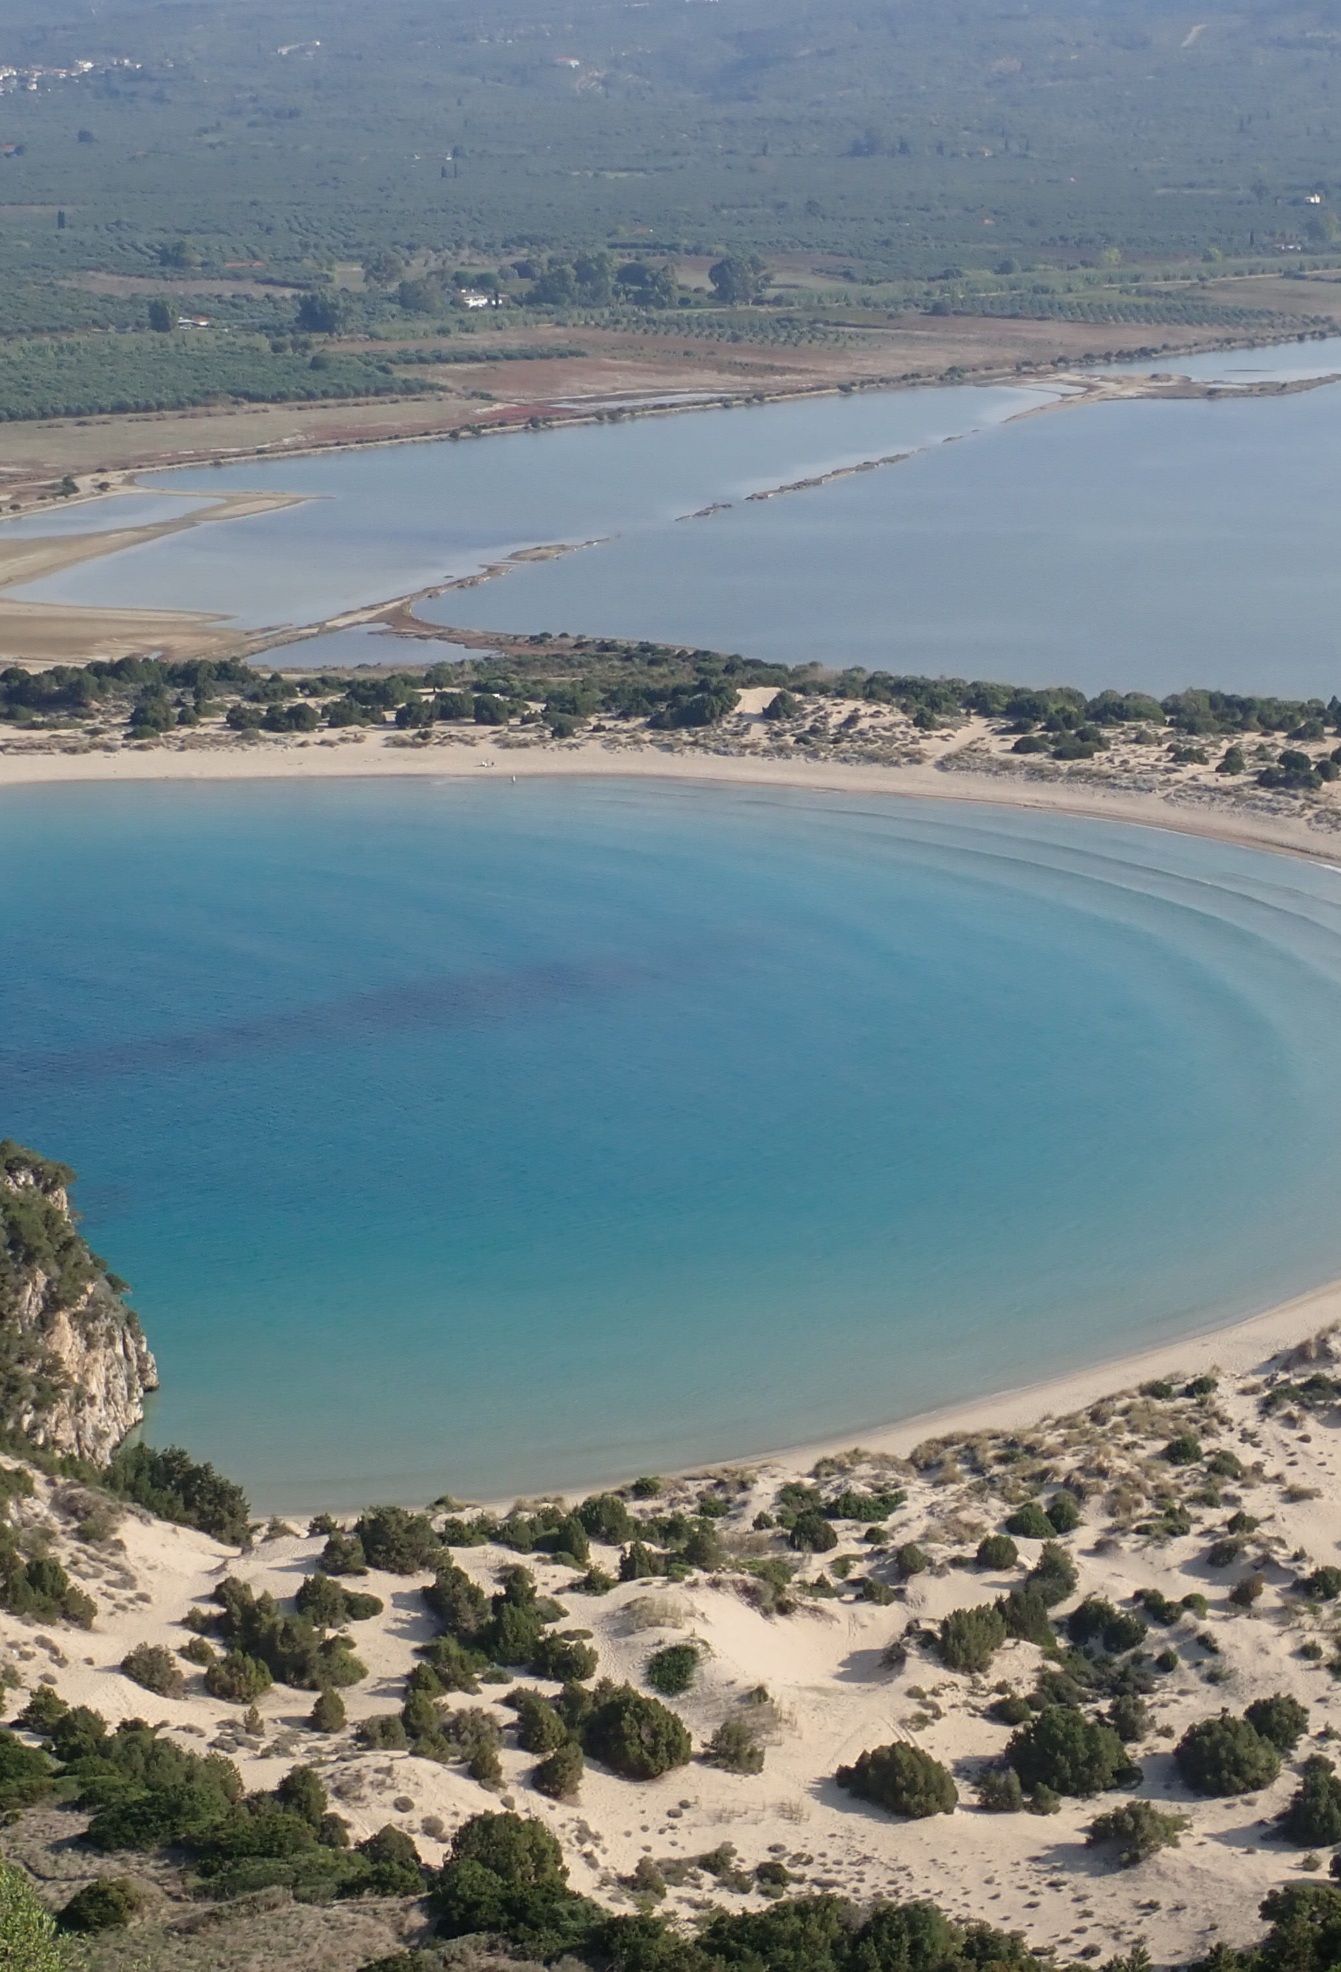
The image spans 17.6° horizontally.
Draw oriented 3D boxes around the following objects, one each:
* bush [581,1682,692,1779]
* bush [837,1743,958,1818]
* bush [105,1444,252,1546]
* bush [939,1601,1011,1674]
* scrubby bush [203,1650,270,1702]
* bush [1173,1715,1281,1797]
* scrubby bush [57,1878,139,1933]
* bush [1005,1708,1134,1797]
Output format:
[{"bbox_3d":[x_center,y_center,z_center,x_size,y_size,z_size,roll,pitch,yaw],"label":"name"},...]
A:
[{"bbox_3d":[-3.070,65.640,381.150,9.580,7.770,8.630,0,15,0],"label":"bush"},{"bbox_3d":[19.640,68.800,374.690,10.310,5.150,9.280,0,15,0],"label":"bush"},{"bbox_3d":[-50.910,52.610,448.060,15.310,9.120,13.780,0,15,0],"label":"bush"},{"bbox_3d":[28.590,61.230,407.130,6.760,6.390,6.080,0,15,0],"label":"bush"},{"bbox_3d":[-39.240,62.490,392.000,6.140,4.050,5.520,0,15,0],"label":"scrubby bush"},{"bbox_3d":[49.410,68.030,382.850,9.630,6.270,8.660,0,15,0],"label":"bush"},{"bbox_3d":[-40.710,65.480,308.070,5.850,3.140,5.260,0,15,0],"label":"scrubby bush"},{"bbox_3d":[35.250,67.330,380.980,11.390,6.610,10.250,0,15,0],"label":"bush"}]

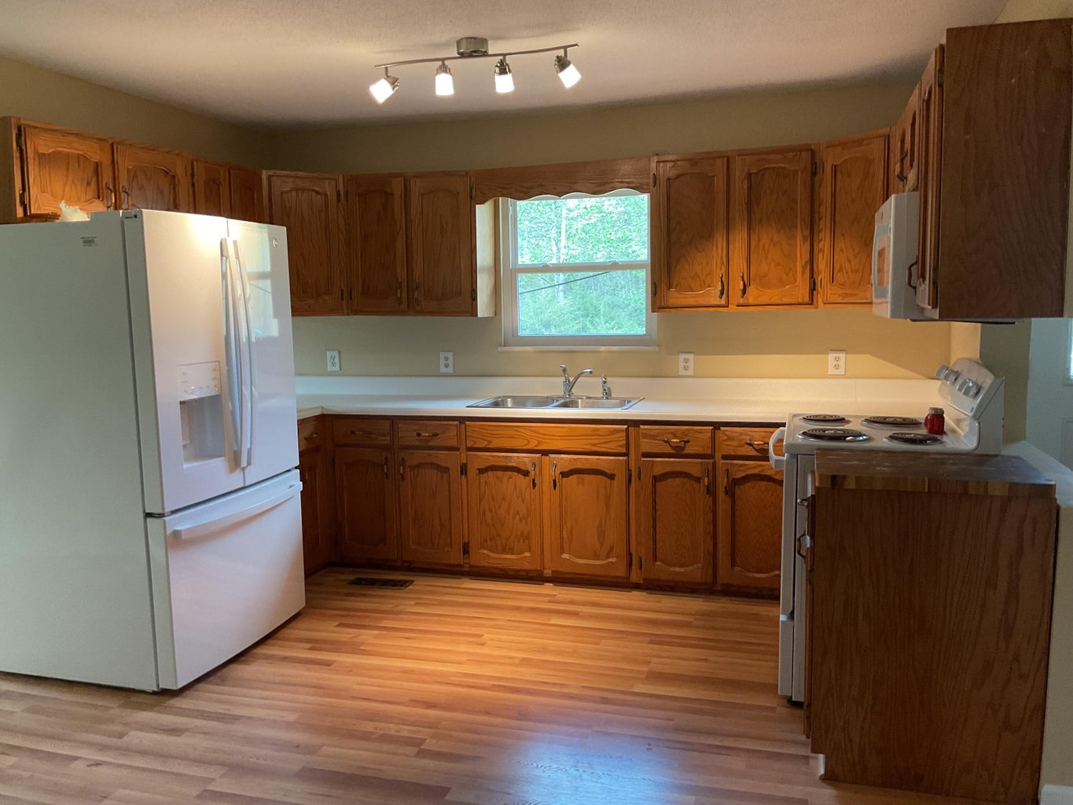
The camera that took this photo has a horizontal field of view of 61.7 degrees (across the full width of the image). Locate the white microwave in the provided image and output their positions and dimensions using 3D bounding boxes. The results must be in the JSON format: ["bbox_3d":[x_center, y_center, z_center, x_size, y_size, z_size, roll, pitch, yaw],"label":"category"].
[{"bbox_3d":[1.492,-0.530,3.334,0.400,0.415,0.760,1,7,17],"label":"white microwave"}]

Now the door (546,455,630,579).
[{"bbox_3d":[0.261,0.558,4.437,0.398,0.594,0.028,1,7,17],"label":"door"}]

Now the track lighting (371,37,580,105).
[{"bbox_3d":[-0.254,-1.293,3.477,0.865,0.205,0.150,1,7,17],"label":"track lighting"}]

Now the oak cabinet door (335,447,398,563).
[{"bbox_3d":[-0.900,0.540,4.788,0.332,0.594,0.028,1,7,17],"label":"oak cabinet door"}]

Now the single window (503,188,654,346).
[{"bbox_3d":[0.227,-0.731,4.908,0.870,0.850,0.100,1,7,17],"label":"single window"}]

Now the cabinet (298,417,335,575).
[{"bbox_3d":[-1.425,0.494,4.698,0.550,0.850,0.400,1,7,17],"label":"cabinet"}]

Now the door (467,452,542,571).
[{"bbox_3d":[-0.158,0.551,4.563,0.397,0.594,0.028,1,7,17],"label":"door"}]

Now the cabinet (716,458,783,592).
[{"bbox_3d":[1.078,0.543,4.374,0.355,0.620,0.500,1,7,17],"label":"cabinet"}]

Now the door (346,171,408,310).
[{"bbox_3d":[-0.864,-0.857,4.921,0.337,0.713,0.028,1,7,17],"label":"door"}]

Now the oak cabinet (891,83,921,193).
[{"bbox_3d":[1.373,-0.908,3.332,0.030,0.340,0.800,1,7,17],"label":"oak cabinet"}]

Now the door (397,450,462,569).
[{"bbox_3d":[-0.548,0.545,4.681,0.343,0.594,0.028,1,7,17],"label":"door"}]

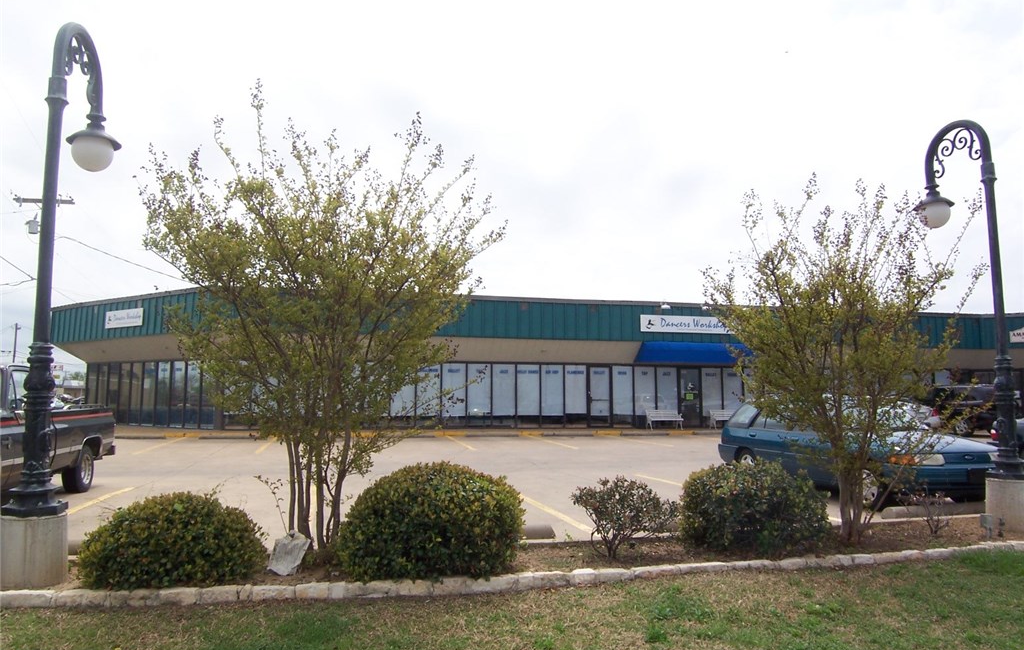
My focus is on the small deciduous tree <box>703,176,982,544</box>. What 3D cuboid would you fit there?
[{"bbox_3d":[3.470,0.317,7.202,2.900,3.900,2.700,0,-5,0],"label":"small deciduous tree"}]

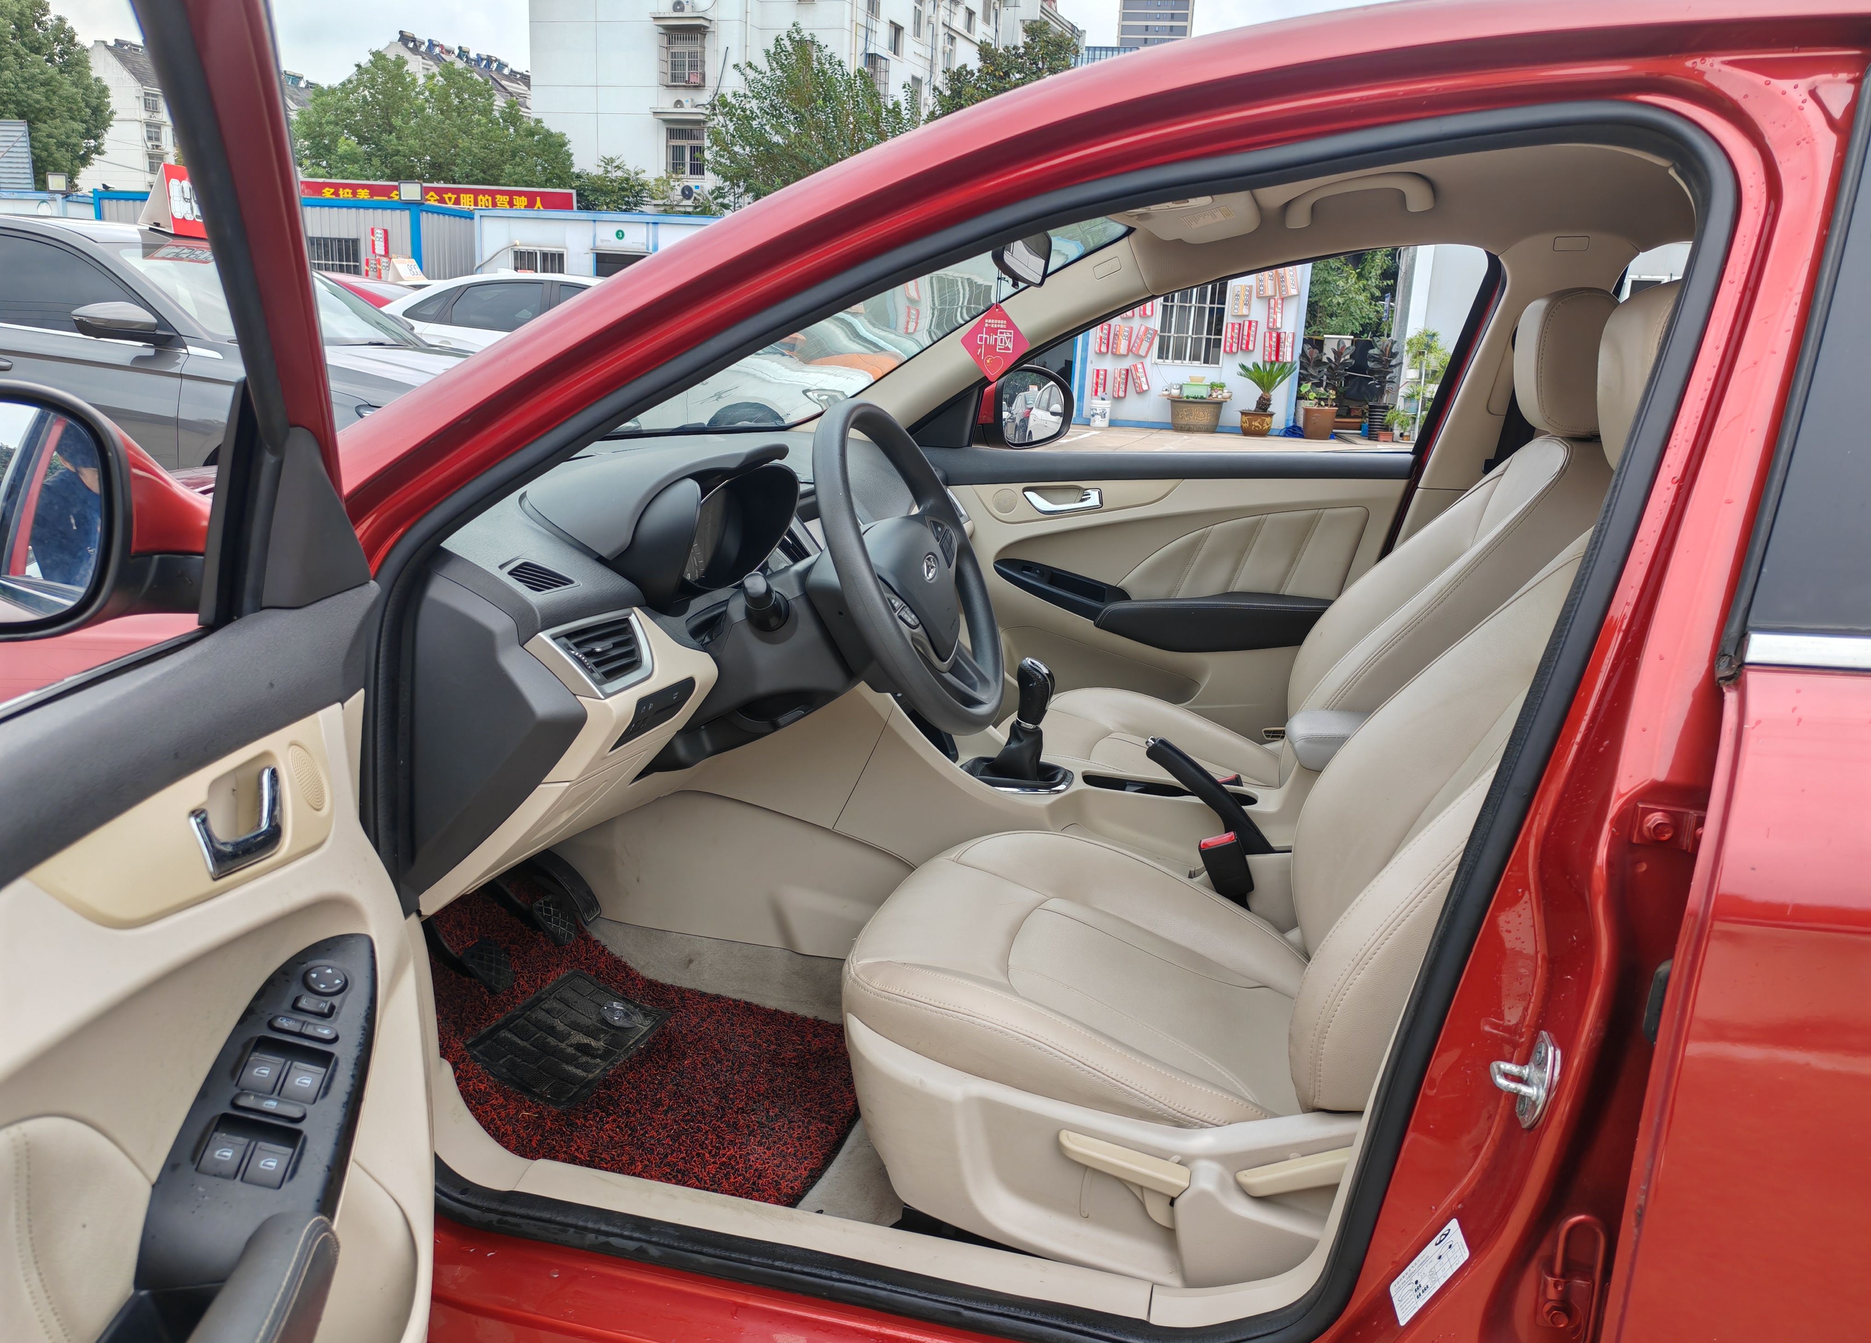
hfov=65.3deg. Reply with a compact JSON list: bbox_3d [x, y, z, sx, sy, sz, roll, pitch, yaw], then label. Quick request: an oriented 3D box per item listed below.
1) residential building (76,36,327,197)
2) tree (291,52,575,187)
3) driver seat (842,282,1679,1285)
[{"bbox_3d":[-72.015,-49.683,147.530,10.000,20.600,31.100,6,14,11],"label":"residential building"},{"bbox_3d":[-12.396,-11.821,36.373,7.500,6.730,6.000,3,14,0],"label":"tree"},{"bbox_3d":[0.329,0.084,1.488,0.860,0.980,0.520,7,14,15],"label":"driver seat"}]

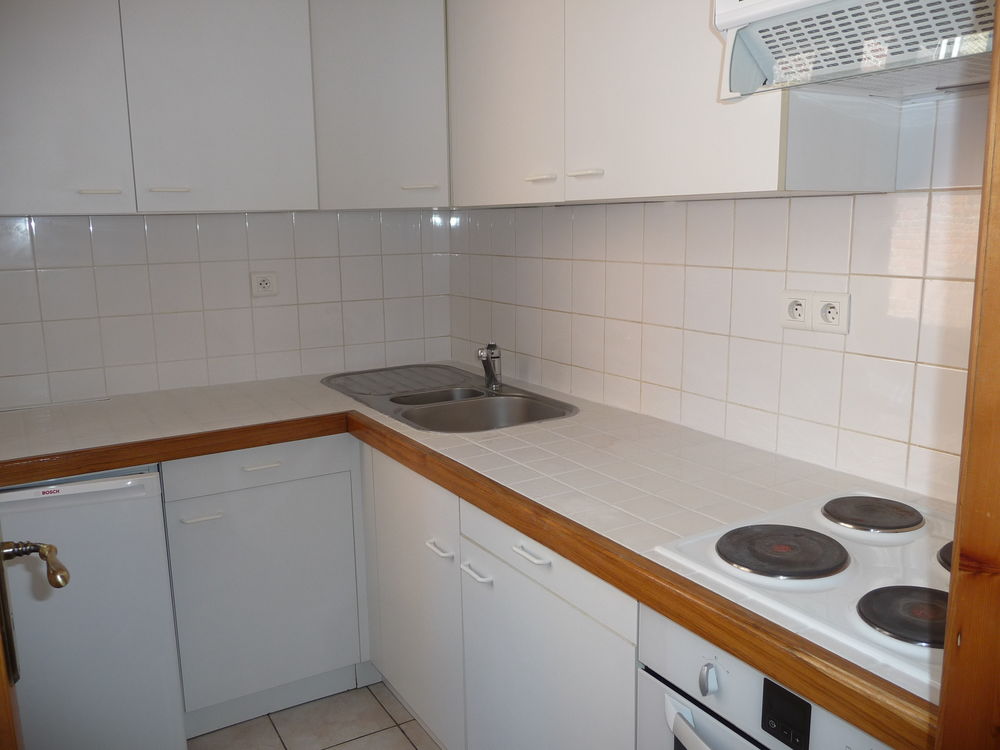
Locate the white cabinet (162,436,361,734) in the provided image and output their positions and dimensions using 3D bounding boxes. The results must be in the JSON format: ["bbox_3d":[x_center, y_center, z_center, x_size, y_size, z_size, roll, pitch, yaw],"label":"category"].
[{"bbox_3d":[-0.768,0.536,2.438,0.497,0.816,0.584,-7,12,-30],"label":"white cabinet"}]

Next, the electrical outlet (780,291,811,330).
[{"bbox_3d":[0.615,-0.135,1.677,0.016,0.080,0.081,-7,12,-30],"label":"electrical outlet"}]

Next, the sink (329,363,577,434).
[{"bbox_3d":[-0.187,0.128,2.469,0.492,0.160,0.976,-7,12,-30],"label":"sink"}]

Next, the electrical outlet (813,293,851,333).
[{"bbox_3d":[0.658,-0.124,1.607,0.016,0.081,0.082,-7,12,-30],"label":"electrical outlet"}]

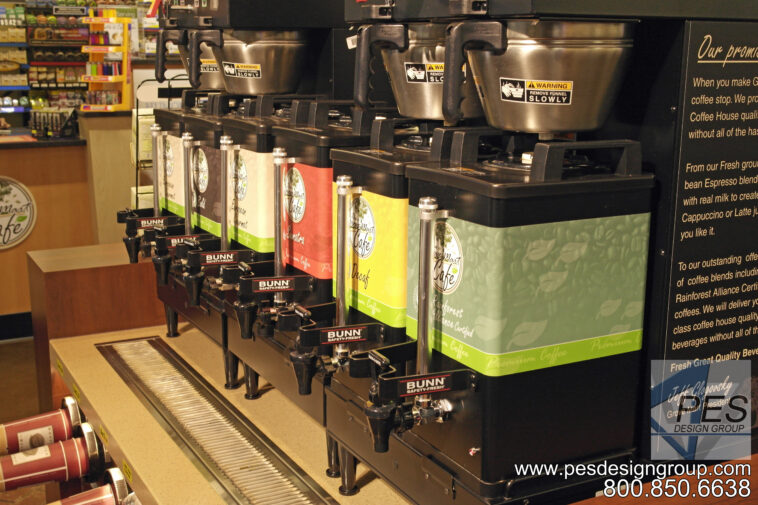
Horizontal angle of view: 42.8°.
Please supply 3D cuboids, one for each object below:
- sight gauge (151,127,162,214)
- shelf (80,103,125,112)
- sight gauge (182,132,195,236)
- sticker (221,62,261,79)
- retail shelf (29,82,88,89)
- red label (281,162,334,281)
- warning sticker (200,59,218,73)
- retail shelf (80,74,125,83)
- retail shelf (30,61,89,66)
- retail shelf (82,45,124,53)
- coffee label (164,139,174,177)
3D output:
[{"bbox_3d":[-0.512,-0.172,2.231,0.024,0.250,0.024,-6,15,-29],"label":"sight gauge"},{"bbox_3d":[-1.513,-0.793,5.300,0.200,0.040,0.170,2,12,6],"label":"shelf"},{"bbox_3d":[-0.406,-0.130,2.066,0.024,0.250,0.024,-6,14,-28],"label":"sight gauge"},{"bbox_3d":[-0.284,-0.375,1.999,0.090,0.029,0.014,6,30,22],"label":"sticker"},{"bbox_3d":[-2.077,-1.092,6.294,0.400,0.040,0.200,-6,15,-29],"label":"retail shelf"},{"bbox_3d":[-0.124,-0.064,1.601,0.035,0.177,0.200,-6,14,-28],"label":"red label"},{"bbox_3d":[-0.392,-0.419,2.166,0.092,0.028,0.013,8,32,27],"label":"warning sticker"},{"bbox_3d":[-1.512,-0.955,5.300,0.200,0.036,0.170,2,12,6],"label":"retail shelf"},{"bbox_3d":[-2.071,-1.232,6.294,0.400,0.040,0.200,-6,15,-29],"label":"retail shelf"},{"bbox_3d":[-1.402,-1.044,4.972,0.180,0.036,0.190,3,13,8],"label":"retail shelf"},{"bbox_3d":[-0.490,-0.220,2.271,0.004,0.087,0.077,-6,14,-28],"label":"coffee label"}]

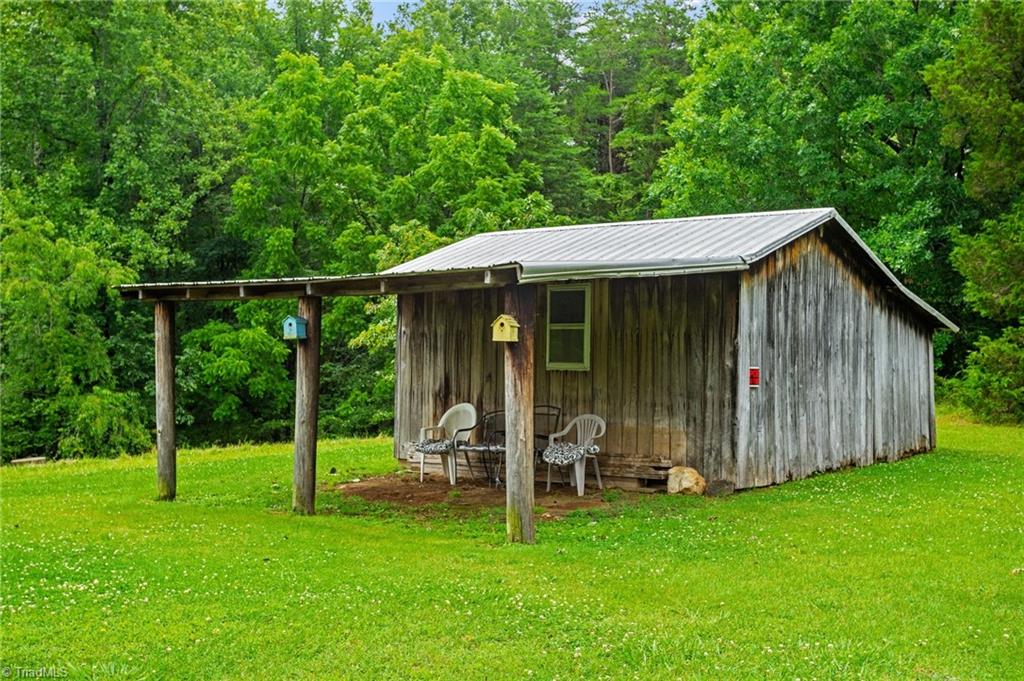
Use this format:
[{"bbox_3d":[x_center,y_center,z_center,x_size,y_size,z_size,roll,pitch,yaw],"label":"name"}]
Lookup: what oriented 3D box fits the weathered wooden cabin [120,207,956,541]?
[{"bbox_3d":[1.316,-0.016,15.043,5.756,3.313,11.447,0,0,38],"label":"weathered wooden cabin"}]

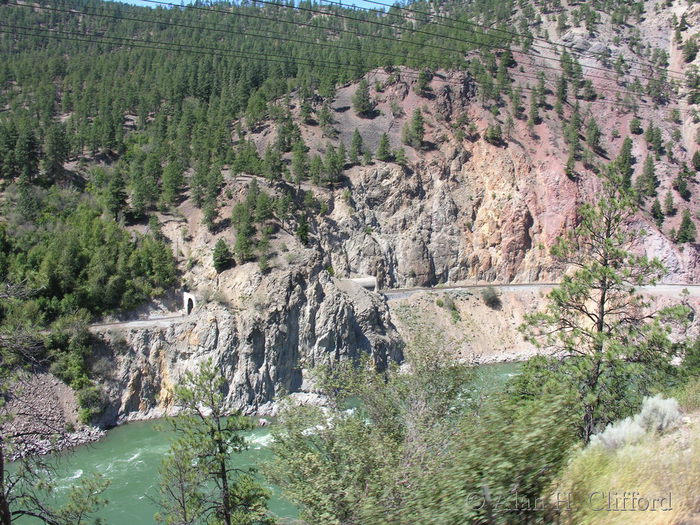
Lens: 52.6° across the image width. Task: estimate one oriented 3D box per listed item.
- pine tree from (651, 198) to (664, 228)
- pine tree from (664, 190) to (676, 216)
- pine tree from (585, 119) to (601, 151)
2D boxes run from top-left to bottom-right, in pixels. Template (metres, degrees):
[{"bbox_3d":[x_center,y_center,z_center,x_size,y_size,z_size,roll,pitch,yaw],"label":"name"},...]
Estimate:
[{"bbox_3d":[194.630,-31.010,448.000,7.980,18.990,7.980,0,3,0],"label":"pine tree"},{"bbox_3d":[179.820,-33.100,397.110,6.400,14.590,6.400,0,5,0],"label":"pine tree"},{"bbox_3d":[164.450,-86.130,480.000,10.310,23.060,10.310,0,3,0],"label":"pine tree"}]

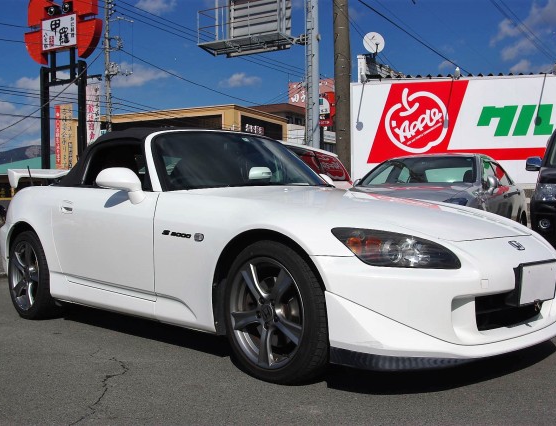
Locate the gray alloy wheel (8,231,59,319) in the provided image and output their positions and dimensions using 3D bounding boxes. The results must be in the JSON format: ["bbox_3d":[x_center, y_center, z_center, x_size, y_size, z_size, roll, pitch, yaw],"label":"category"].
[{"bbox_3d":[-1.652,0.427,4.459,0.240,0.630,0.630,-1,0,-44],"label":"gray alloy wheel"}]

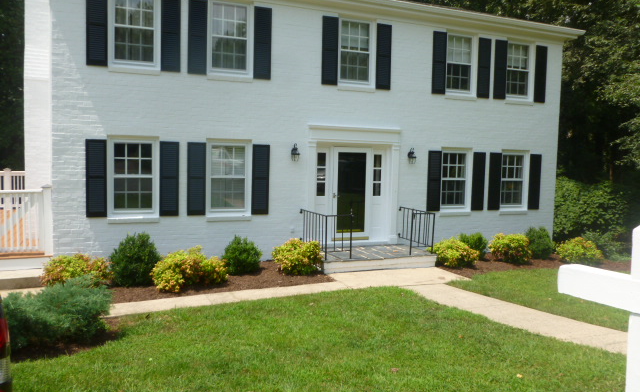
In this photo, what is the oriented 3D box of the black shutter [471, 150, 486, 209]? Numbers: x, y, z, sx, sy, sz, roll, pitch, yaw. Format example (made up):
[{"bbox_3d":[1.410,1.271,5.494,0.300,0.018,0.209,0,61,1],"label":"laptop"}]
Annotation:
[{"bbox_3d":[3.857,-0.344,12.578,0.357,1.410,0.040,0,4,-22],"label":"black shutter"}]

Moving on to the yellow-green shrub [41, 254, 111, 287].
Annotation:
[{"bbox_3d":[-4.114,1.214,8.795,1.143,0.525,1.031,0,4,-22],"label":"yellow-green shrub"}]

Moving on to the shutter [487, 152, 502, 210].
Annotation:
[{"bbox_3d":[4.313,-0.344,12.785,0.355,1.413,0.040,0,4,-22],"label":"shutter"}]

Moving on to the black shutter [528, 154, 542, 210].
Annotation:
[{"bbox_3d":[5.495,-0.348,13.261,0.355,1.413,0.040,0,4,-22],"label":"black shutter"}]

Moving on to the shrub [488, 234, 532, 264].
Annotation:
[{"bbox_3d":[4.339,1.157,11.826,0.940,0.667,0.846,0,4,-22],"label":"shrub"}]

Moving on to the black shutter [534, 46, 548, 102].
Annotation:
[{"bbox_3d":[5.550,-3.074,13.055,0.356,1.410,0.045,0,4,-22],"label":"black shutter"}]

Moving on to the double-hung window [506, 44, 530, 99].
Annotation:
[{"bbox_3d":[4.935,-3.143,12.878,0.780,1.340,0.100,0,4,-22],"label":"double-hung window"}]

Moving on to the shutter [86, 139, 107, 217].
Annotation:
[{"bbox_3d":[-4.058,-0.315,9.415,0.355,1.413,0.040,0,4,-22],"label":"shutter"}]

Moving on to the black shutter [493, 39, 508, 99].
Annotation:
[{"bbox_3d":[4.401,-3.066,12.632,0.355,1.418,0.040,0,4,-22],"label":"black shutter"}]

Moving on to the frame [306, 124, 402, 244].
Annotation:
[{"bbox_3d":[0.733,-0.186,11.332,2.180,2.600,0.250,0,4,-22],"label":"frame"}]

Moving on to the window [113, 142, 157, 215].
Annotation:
[{"bbox_3d":[-3.499,-0.362,9.775,0.825,1.396,0.112,0,4,-22],"label":"window"}]

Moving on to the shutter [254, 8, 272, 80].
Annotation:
[{"bbox_3d":[-1.141,-3.041,10.365,0.357,1.410,0.040,0,4,-22],"label":"shutter"}]

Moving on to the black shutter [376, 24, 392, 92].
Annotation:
[{"bbox_3d":[1.413,-3.062,11.448,0.356,1.414,0.040,0,4,-22],"label":"black shutter"}]

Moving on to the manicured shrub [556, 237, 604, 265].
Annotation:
[{"bbox_3d":[5.751,1.184,11.397,1.000,0.567,0.920,0,4,-22],"label":"manicured shrub"}]

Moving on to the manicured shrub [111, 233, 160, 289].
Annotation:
[{"bbox_3d":[-3.183,1.035,8.937,0.808,0.827,0.790,0,4,-22],"label":"manicured shrub"}]

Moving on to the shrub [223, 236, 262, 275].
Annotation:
[{"bbox_3d":[-1.381,1.052,9.254,0.720,0.660,0.700,0,4,-22],"label":"shrub"}]

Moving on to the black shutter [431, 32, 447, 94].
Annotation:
[{"bbox_3d":[2.759,-3.066,11.987,0.356,1.414,0.040,0,4,-22],"label":"black shutter"}]

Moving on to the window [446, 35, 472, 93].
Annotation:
[{"bbox_3d":[3.327,-3.123,12.290,0.825,1.377,0.112,0,4,-22],"label":"window"}]

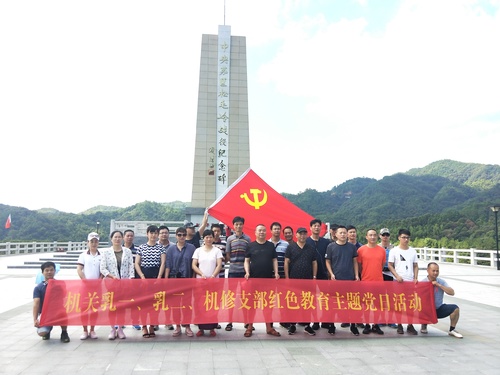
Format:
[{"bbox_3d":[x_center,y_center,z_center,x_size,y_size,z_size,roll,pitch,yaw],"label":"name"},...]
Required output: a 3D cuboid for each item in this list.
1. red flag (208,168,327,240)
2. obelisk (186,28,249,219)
[{"bbox_3d":[0.315,0.480,6.500,1.750,1.150,0.200,41,-6,6],"label":"red flag"},{"bbox_3d":[-2.598,-5.040,34.112,5.900,19.200,4.800,1,-8,-6],"label":"obelisk"}]

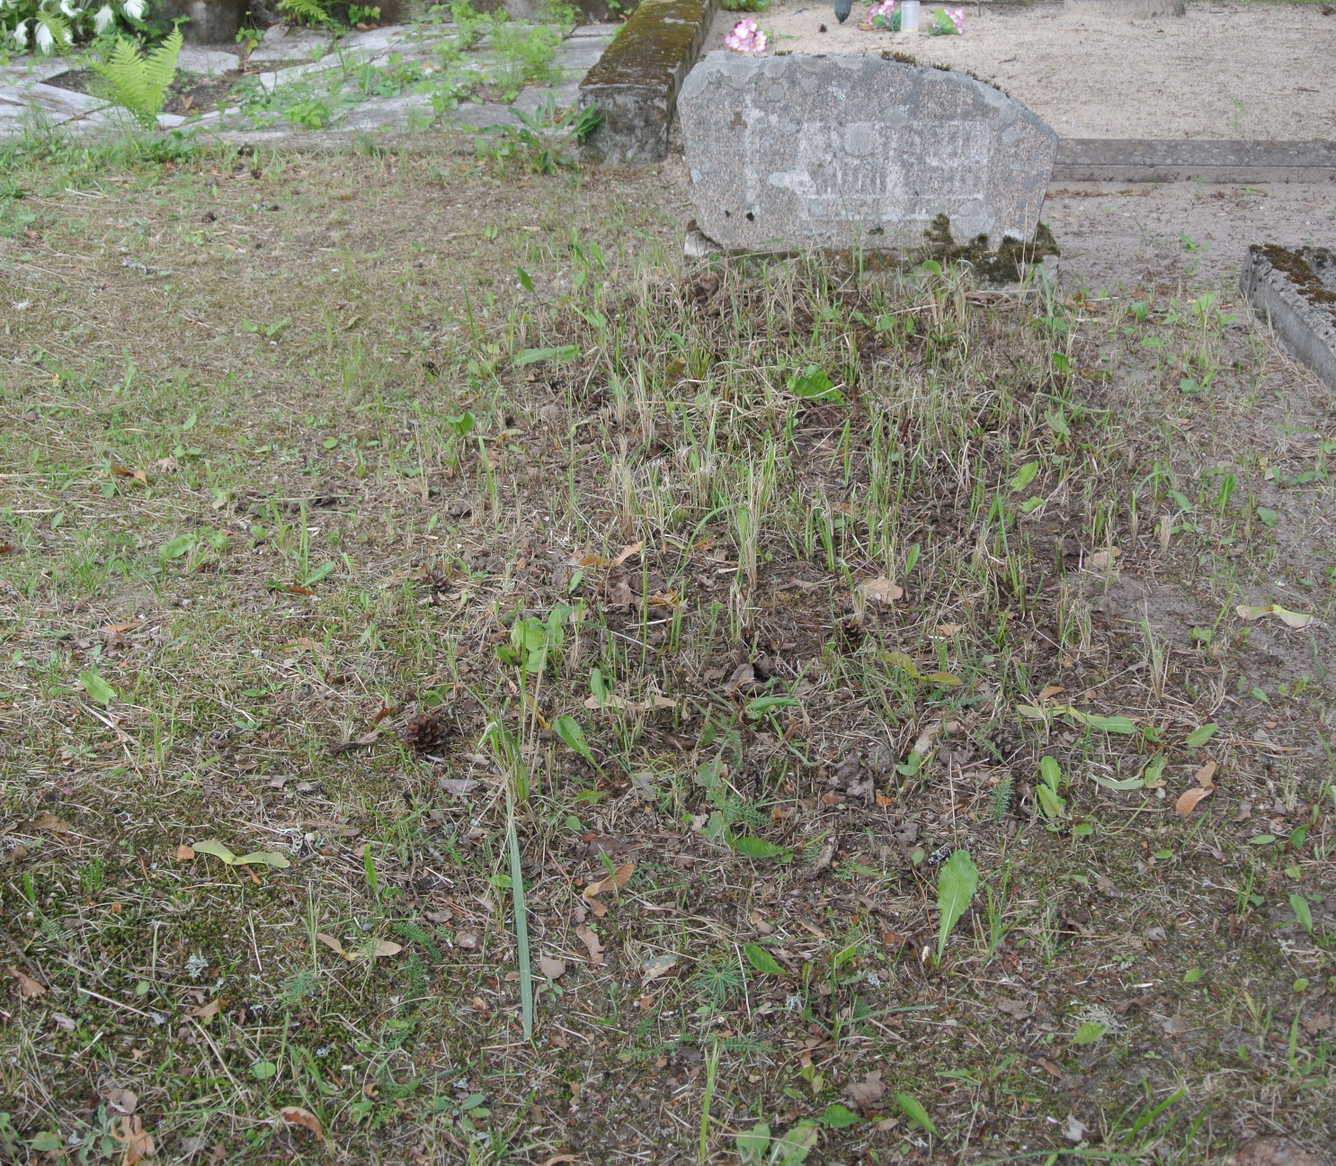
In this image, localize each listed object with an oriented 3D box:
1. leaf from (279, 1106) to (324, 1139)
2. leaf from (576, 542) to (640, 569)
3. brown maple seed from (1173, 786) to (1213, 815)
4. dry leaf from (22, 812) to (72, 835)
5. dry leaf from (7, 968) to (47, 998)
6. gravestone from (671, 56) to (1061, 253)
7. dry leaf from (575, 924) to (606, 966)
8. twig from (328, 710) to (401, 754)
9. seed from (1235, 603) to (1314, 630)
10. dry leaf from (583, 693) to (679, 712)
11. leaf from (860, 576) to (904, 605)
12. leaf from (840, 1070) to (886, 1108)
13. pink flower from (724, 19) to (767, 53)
[{"bbox_3d":[-0.311,0.456,1.393,0.044,0.018,0.024,16,31,28],"label":"leaf"},{"bbox_3d":[-0.074,-0.035,2.047,0.079,0.018,0.030,0,27,0],"label":"leaf"},{"bbox_3d":[0.471,0.195,1.475,0.018,0.010,0.050,23,35,36],"label":"brown maple seed"},{"bbox_3d":[-0.606,0.234,1.605,0.044,0.012,0.024,0,27,0],"label":"dry leaf"},{"bbox_3d":[-0.546,0.341,1.403,0.038,0.011,0.020,25,36,39],"label":"dry leaf"},{"bbox_3d":[0.376,-0.821,3.129,0.700,0.355,0.110,0,27,0],"label":"gravestone"},{"bbox_3d":[-0.076,0.352,1.603,0.024,0.012,0.056,-11,29,-21],"label":"dry leaf"},{"bbox_3d":[-0.352,0.172,1.914,0.093,0.028,0.035,-20,33,-33],"label":"twig"},{"bbox_3d":[0.811,0.044,2.200,0.105,0.016,0.038,6,28,11],"label":"seed"},{"bbox_3d":[-0.040,0.128,1.763,0.100,0.014,0.022,0,27,0],"label":"dry leaf"},{"bbox_3d":[0.271,0.009,2.090,0.060,0.018,0.042,0,27,0],"label":"leaf"},{"bbox_3d":[0.153,0.396,1.290,0.034,0.013,0.030,0,27,0],"label":"leaf"},{"bbox_3d":[0.229,-1.601,4.822,0.120,0.090,0.100,0,27,0],"label":"pink flower"}]

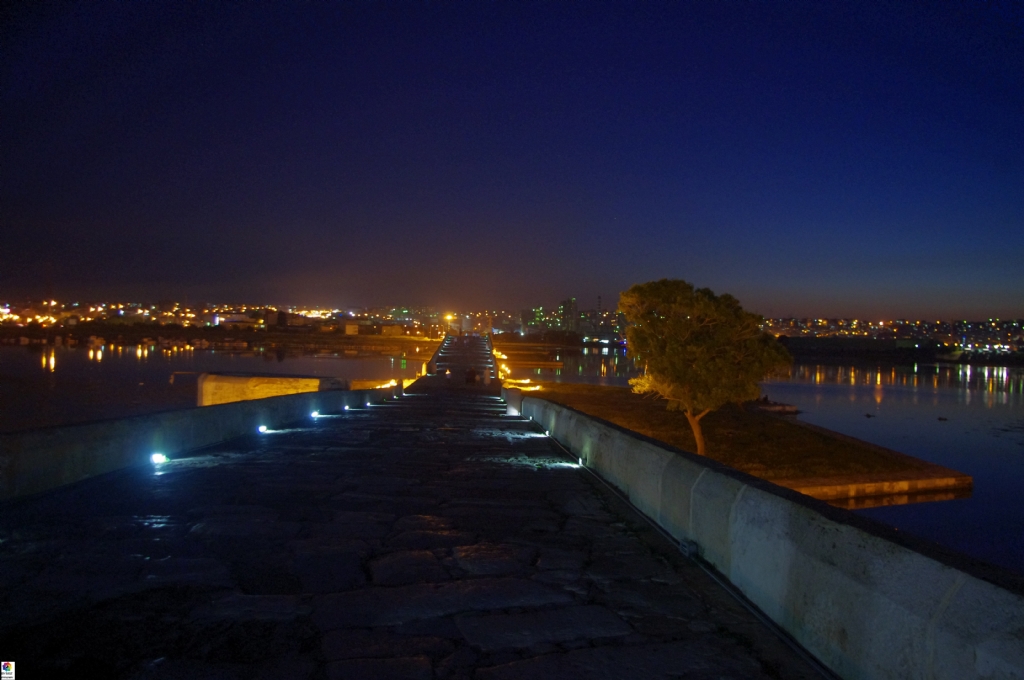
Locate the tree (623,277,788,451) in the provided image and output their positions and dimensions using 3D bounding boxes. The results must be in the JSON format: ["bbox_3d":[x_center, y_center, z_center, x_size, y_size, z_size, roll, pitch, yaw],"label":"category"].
[{"bbox_3d":[8.000,1.250,32.000,6.900,7.500,6.600,1,0,0],"label":"tree"}]

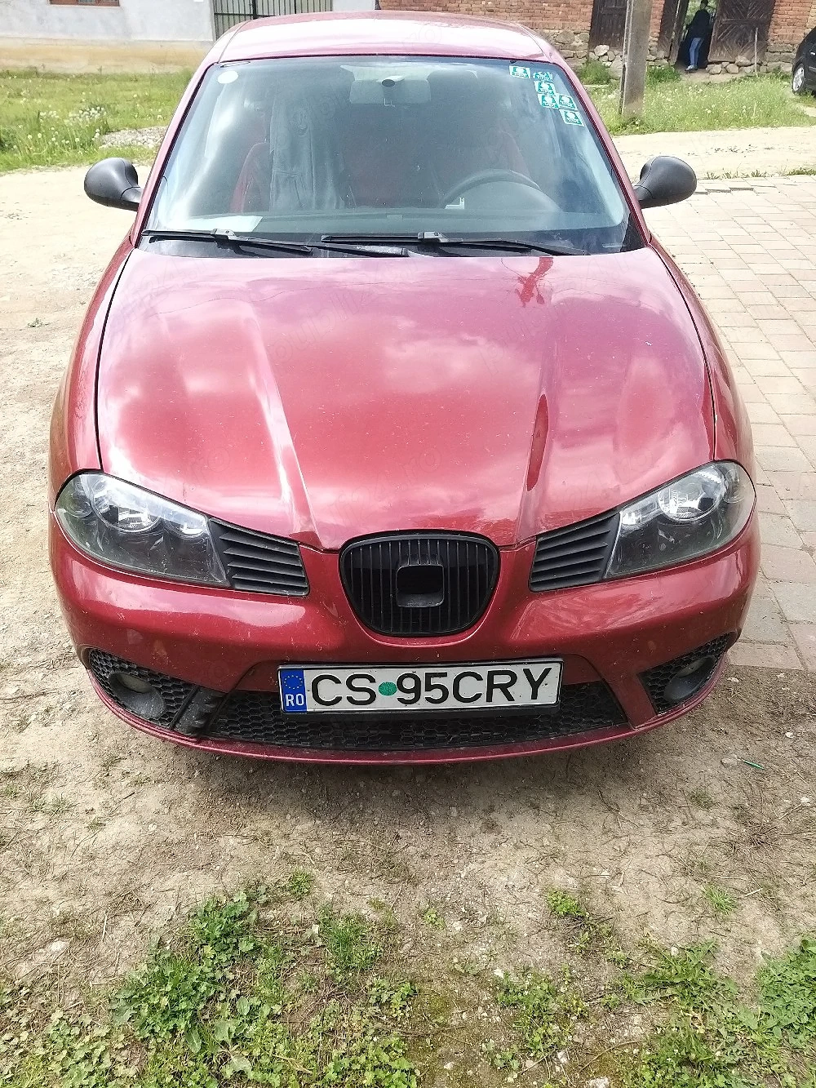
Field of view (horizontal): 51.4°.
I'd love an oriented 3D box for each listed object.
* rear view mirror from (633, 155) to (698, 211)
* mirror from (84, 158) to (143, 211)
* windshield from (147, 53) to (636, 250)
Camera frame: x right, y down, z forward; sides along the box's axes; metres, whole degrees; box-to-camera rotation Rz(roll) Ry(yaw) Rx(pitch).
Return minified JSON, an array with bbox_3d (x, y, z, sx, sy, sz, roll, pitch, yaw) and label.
[{"bbox_3d":[0.793,-1.104,2.592,0.182,0.145,0.130,-1,34,-2],"label":"rear view mirror"},{"bbox_3d":[-0.877,-1.068,2.524,0.182,0.145,0.130,-1,34,-2],"label":"mirror"},{"bbox_3d":[-0.038,-1.126,2.455,1.380,0.170,0.930,-1,62,-2],"label":"windshield"}]

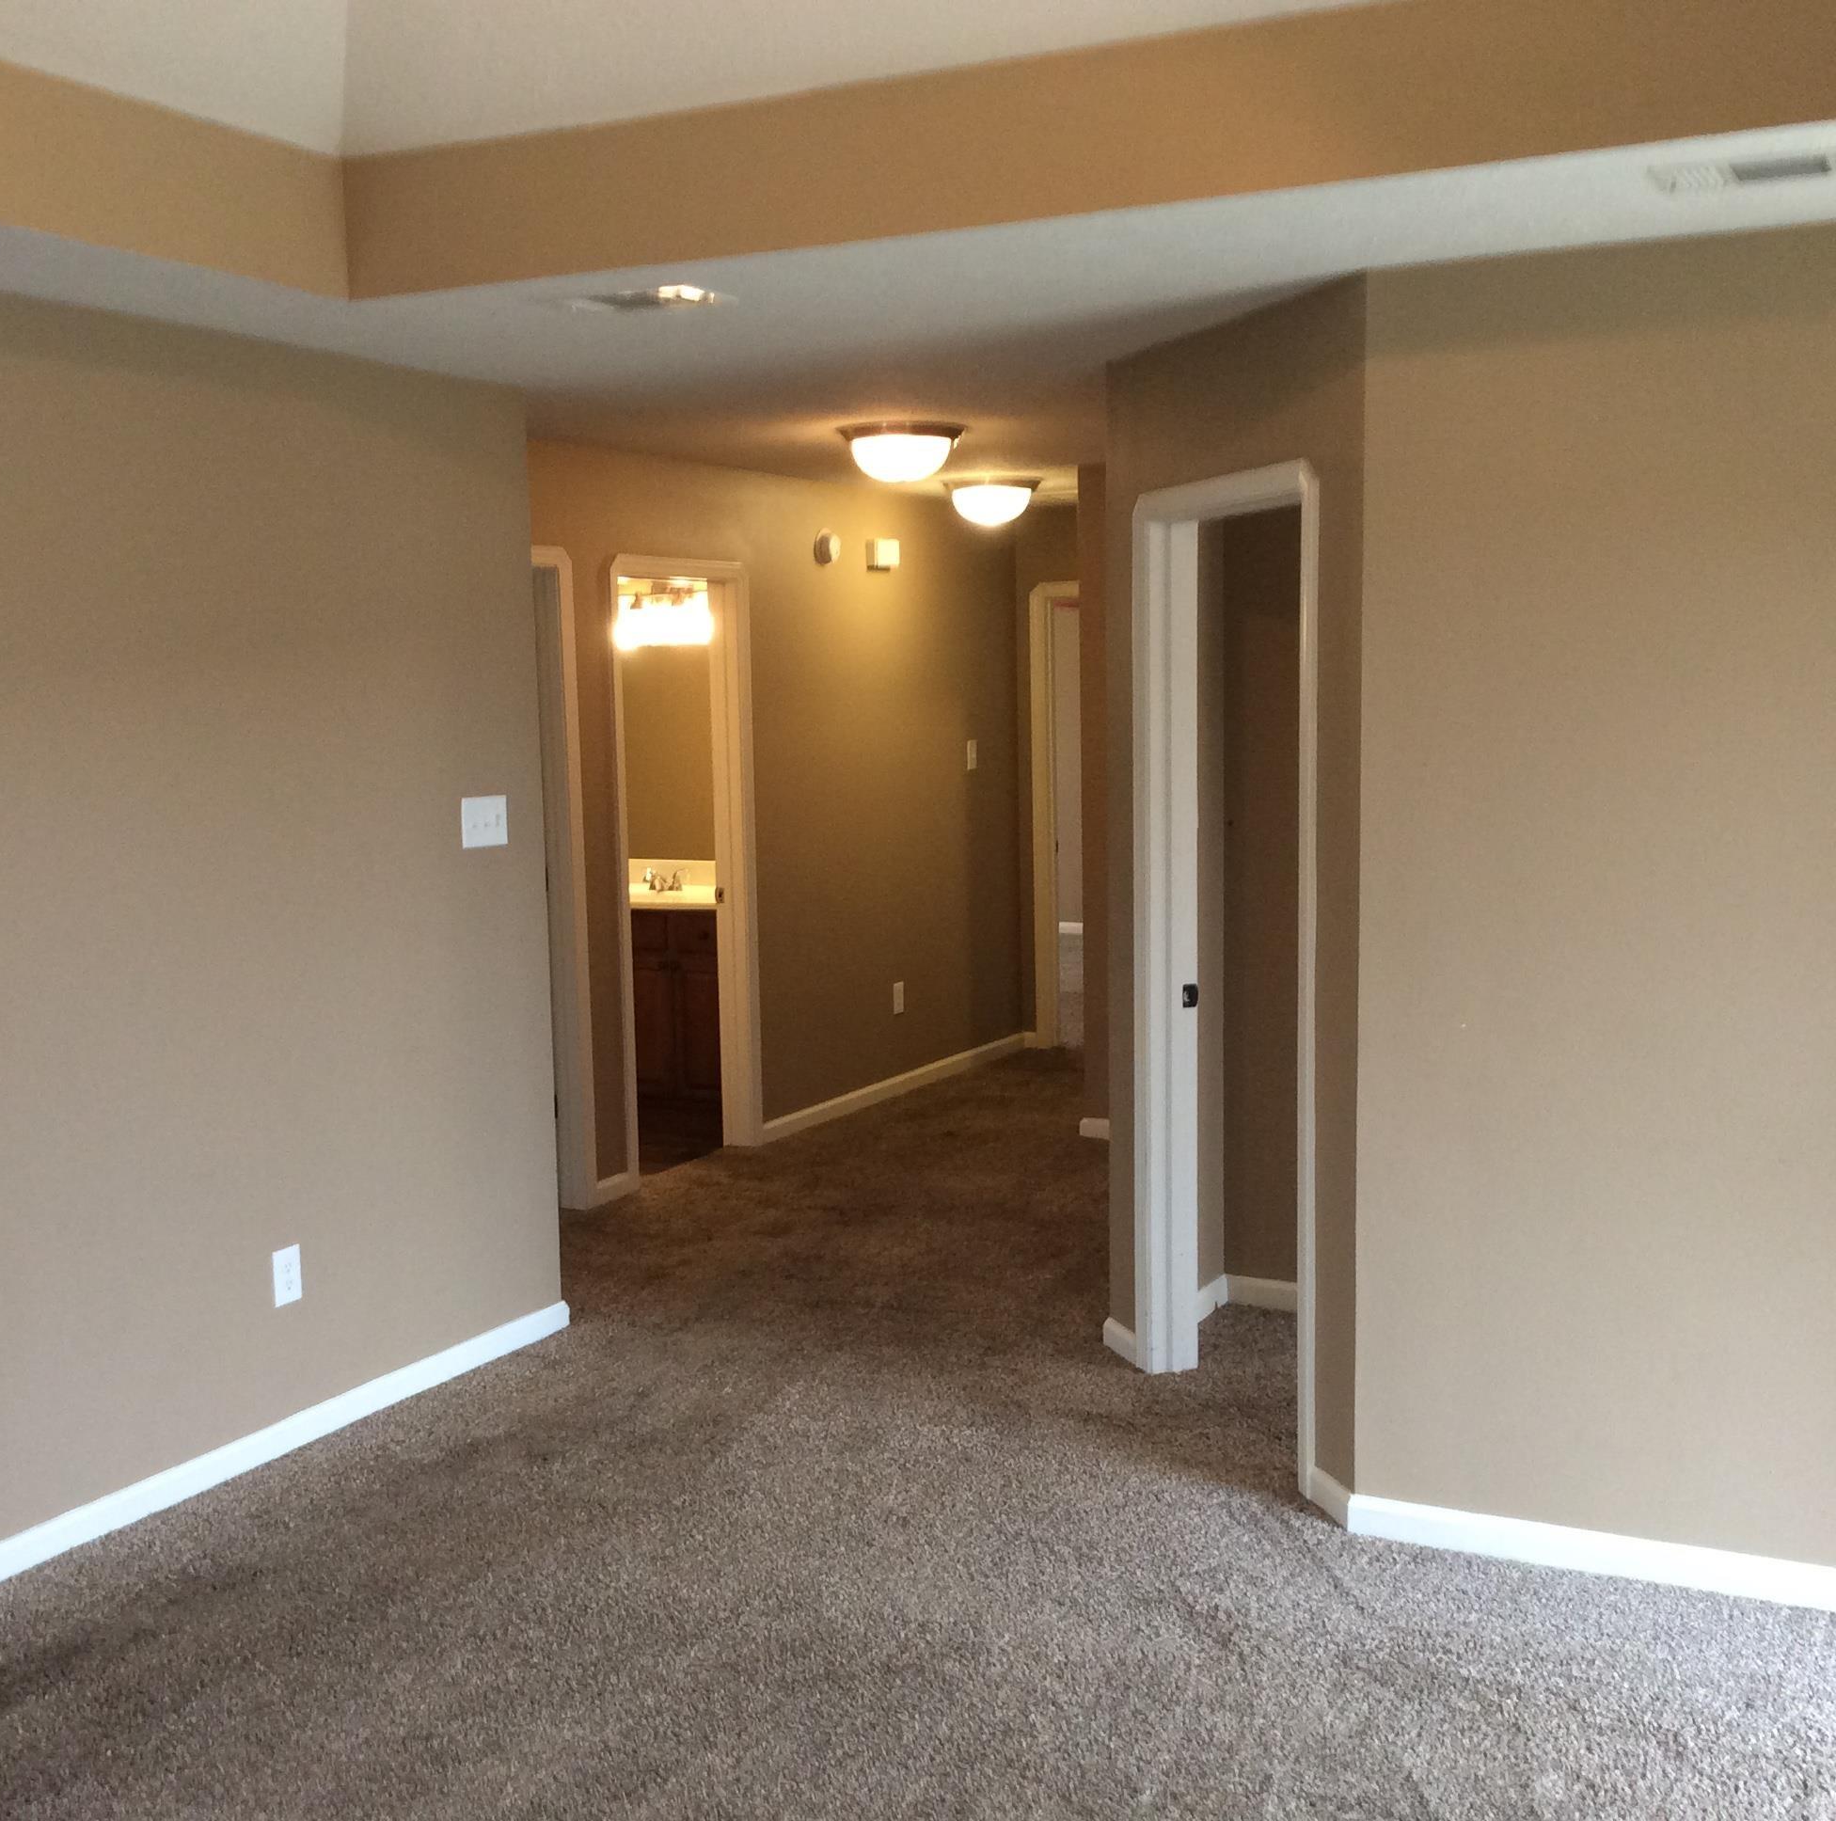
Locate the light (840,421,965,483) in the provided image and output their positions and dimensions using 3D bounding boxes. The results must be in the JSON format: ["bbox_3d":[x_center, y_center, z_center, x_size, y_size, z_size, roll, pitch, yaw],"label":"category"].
[{"bbox_3d":[-0.044,-1.355,6.726,0.375,0.160,0.375,-1,6,0],"label":"light"}]

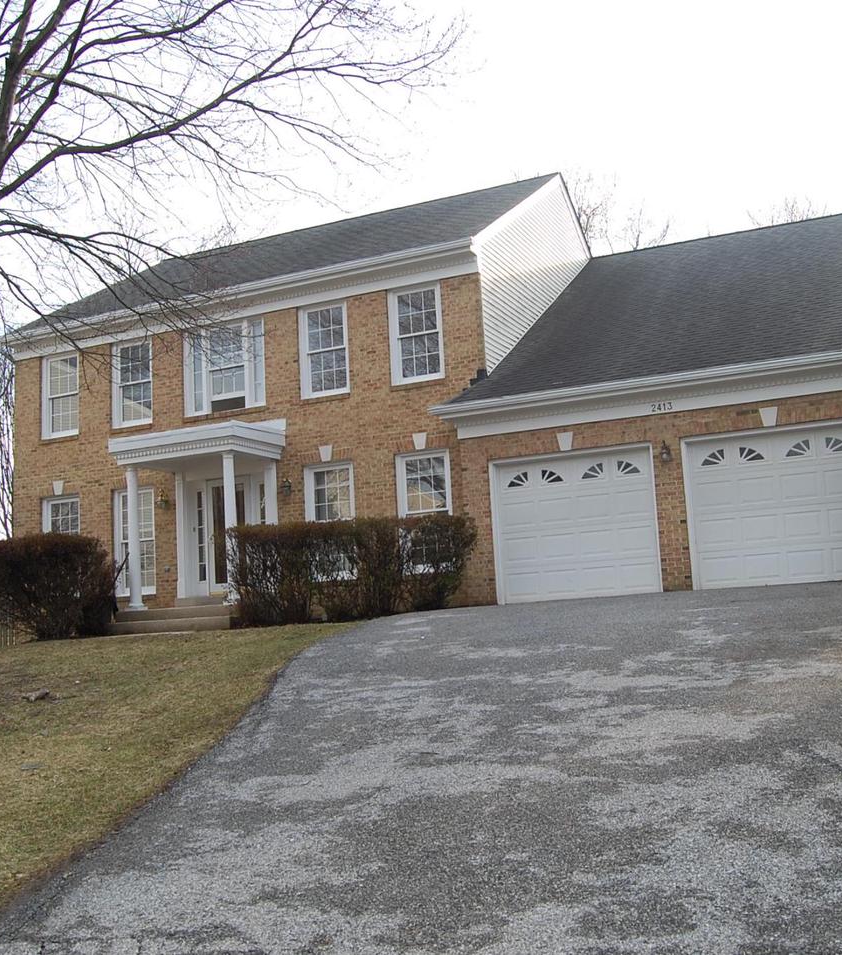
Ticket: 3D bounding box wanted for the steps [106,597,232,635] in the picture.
[{"bbox_3d":[-3.705,2.270,18.002,2.470,0.610,1.870,-6,-8,24],"label":"steps"}]

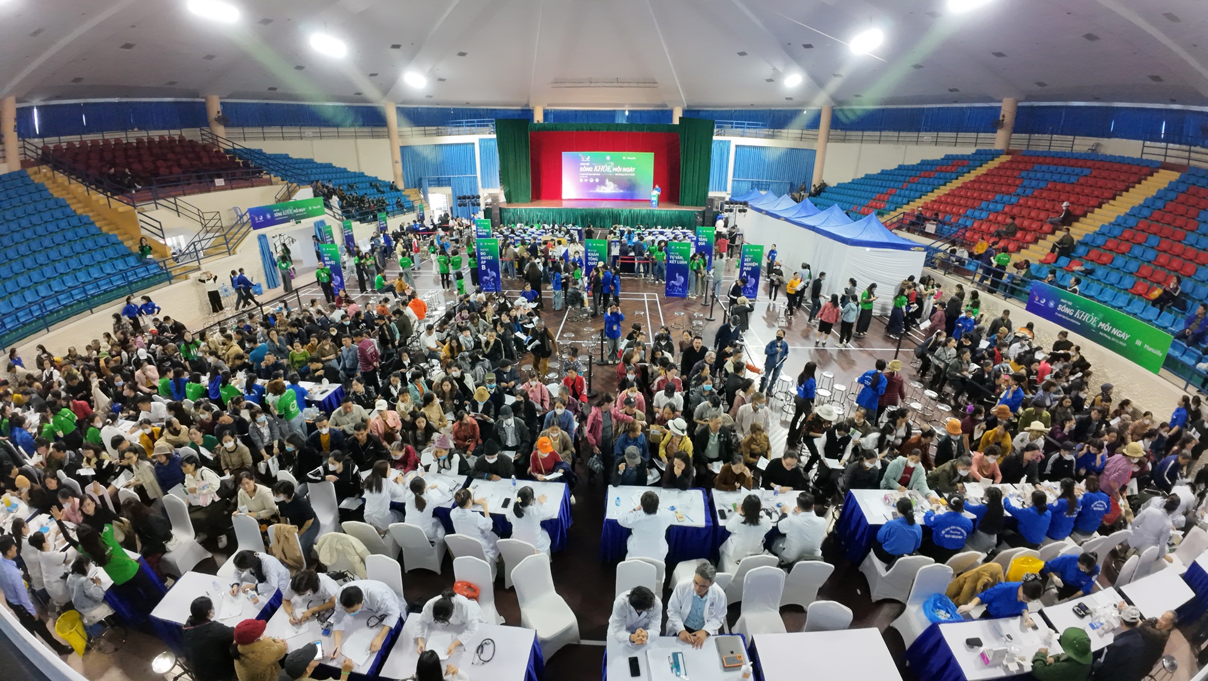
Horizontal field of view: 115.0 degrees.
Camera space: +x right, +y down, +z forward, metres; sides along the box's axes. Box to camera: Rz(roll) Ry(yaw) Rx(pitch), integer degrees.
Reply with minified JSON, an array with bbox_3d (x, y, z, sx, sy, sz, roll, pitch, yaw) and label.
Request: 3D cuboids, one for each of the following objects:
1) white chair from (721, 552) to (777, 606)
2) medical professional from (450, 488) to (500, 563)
[{"bbox_3d":[1.660,2.644,4.525,0.450,0.930,0.550,1,25,2],"label":"white chair"},{"bbox_3d":[-1.540,2.304,4.808,0.520,1.220,0.660,2,25,5],"label":"medical professional"}]

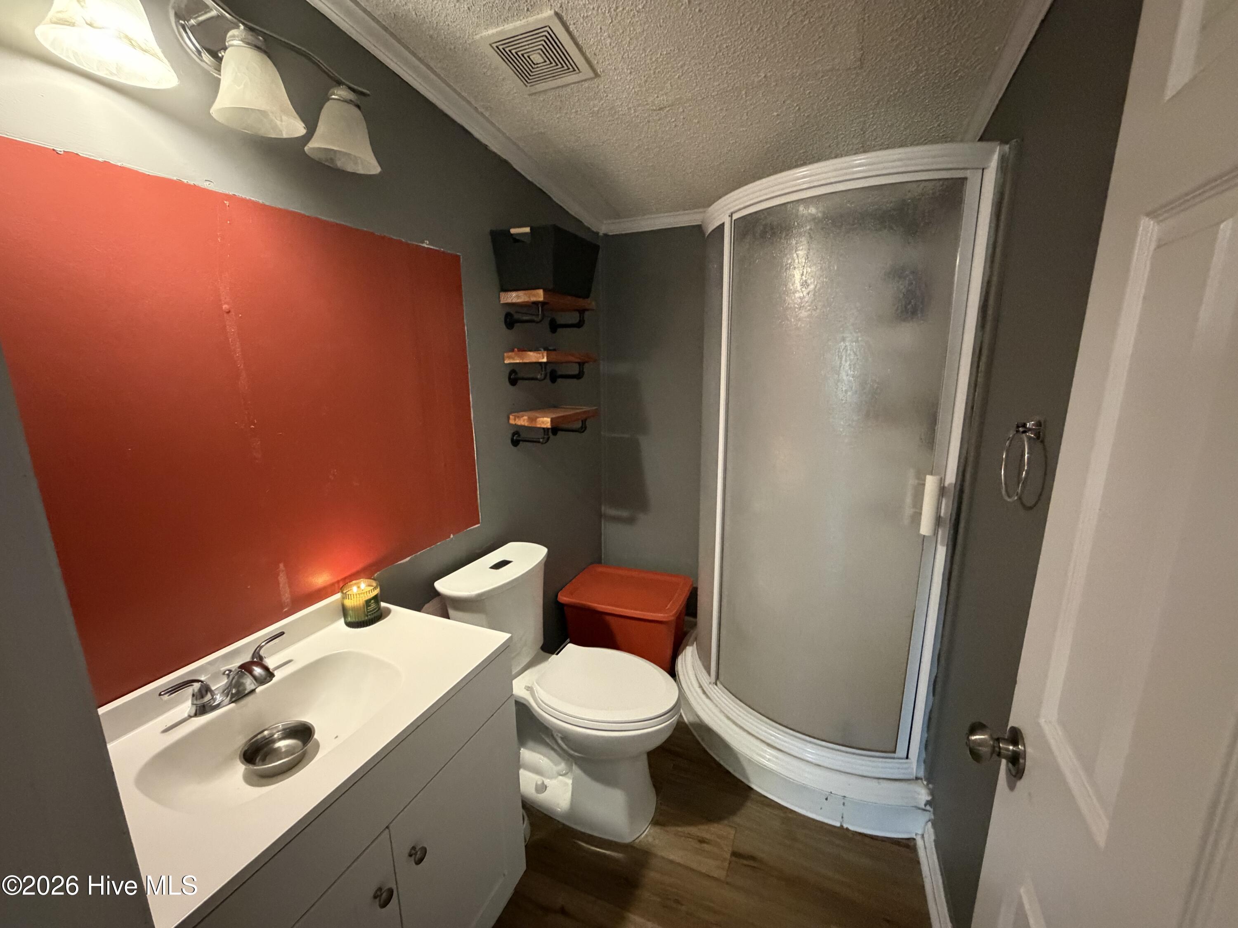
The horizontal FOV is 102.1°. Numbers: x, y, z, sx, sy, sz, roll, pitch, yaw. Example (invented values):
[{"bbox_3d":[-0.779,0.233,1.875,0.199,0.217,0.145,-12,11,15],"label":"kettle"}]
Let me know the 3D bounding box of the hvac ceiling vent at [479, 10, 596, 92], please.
[{"bbox_3d":[-0.213,-1.101,1.351,0.245,0.022,0.245,5,6,23],"label":"hvac ceiling vent"}]

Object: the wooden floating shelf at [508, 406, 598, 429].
[{"bbox_3d":[-0.257,-0.199,2.092,0.178,0.038,0.432,4,12,21],"label":"wooden floating shelf"}]

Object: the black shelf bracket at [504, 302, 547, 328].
[{"bbox_3d":[-0.340,-0.555,1.889,0.172,0.093,0.070,5,13,23],"label":"black shelf bracket"}]

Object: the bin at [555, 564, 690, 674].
[{"bbox_3d":[0.053,0.791,2.450,0.570,0.391,0.475,5,13,23],"label":"bin"}]

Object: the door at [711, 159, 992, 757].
[{"bbox_3d":[0.648,0.067,1.657,0.750,1.820,0.180,7,14,35],"label":"door"}]

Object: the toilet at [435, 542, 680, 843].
[{"bbox_3d":[-0.165,0.757,1.712,0.760,0.764,0.464,5,13,23],"label":"toilet"}]

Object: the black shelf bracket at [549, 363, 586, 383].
[{"bbox_3d":[-0.219,-0.396,2.189,0.155,0.092,0.066,4,12,21],"label":"black shelf bracket"}]

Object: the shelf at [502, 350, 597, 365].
[{"bbox_3d":[-0.261,-0.430,2.037,0.180,0.038,0.440,4,12,21],"label":"shelf"}]

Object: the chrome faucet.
[{"bbox_3d":[-0.716,0.416,0.973,0.172,0.092,0.232,4,12,21],"label":"chrome faucet"}]

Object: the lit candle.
[{"bbox_3d":[-0.654,0.354,1.274,0.090,0.092,0.090,4,12,21],"label":"lit candle"}]

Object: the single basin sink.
[{"bbox_3d":[-0.596,0.533,0.933,0.315,0.135,0.405,4,12,21],"label":"single basin sink"}]

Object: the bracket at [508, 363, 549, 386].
[{"bbox_3d":[-0.337,-0.346,1.939,0.168,0.091,0.070,5,13,23],"label":"bracket"}]

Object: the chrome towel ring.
[{"bbox_3d":[0.826,-0.004,1.035,0.055,0.168,0.130,4,12,21],"label":"chrome towel ring"}]

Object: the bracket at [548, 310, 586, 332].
[{"bbox_3d":[-0.208,-0.620,2.193,0.170,0.093,0.070,5,13,23],"label":"bracket"}]

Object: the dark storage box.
[{"bbox_3d":[-0.261,-0.760,1.937,0.250,0.212,0.395,5,13,23],"label":"dark storage box"}]

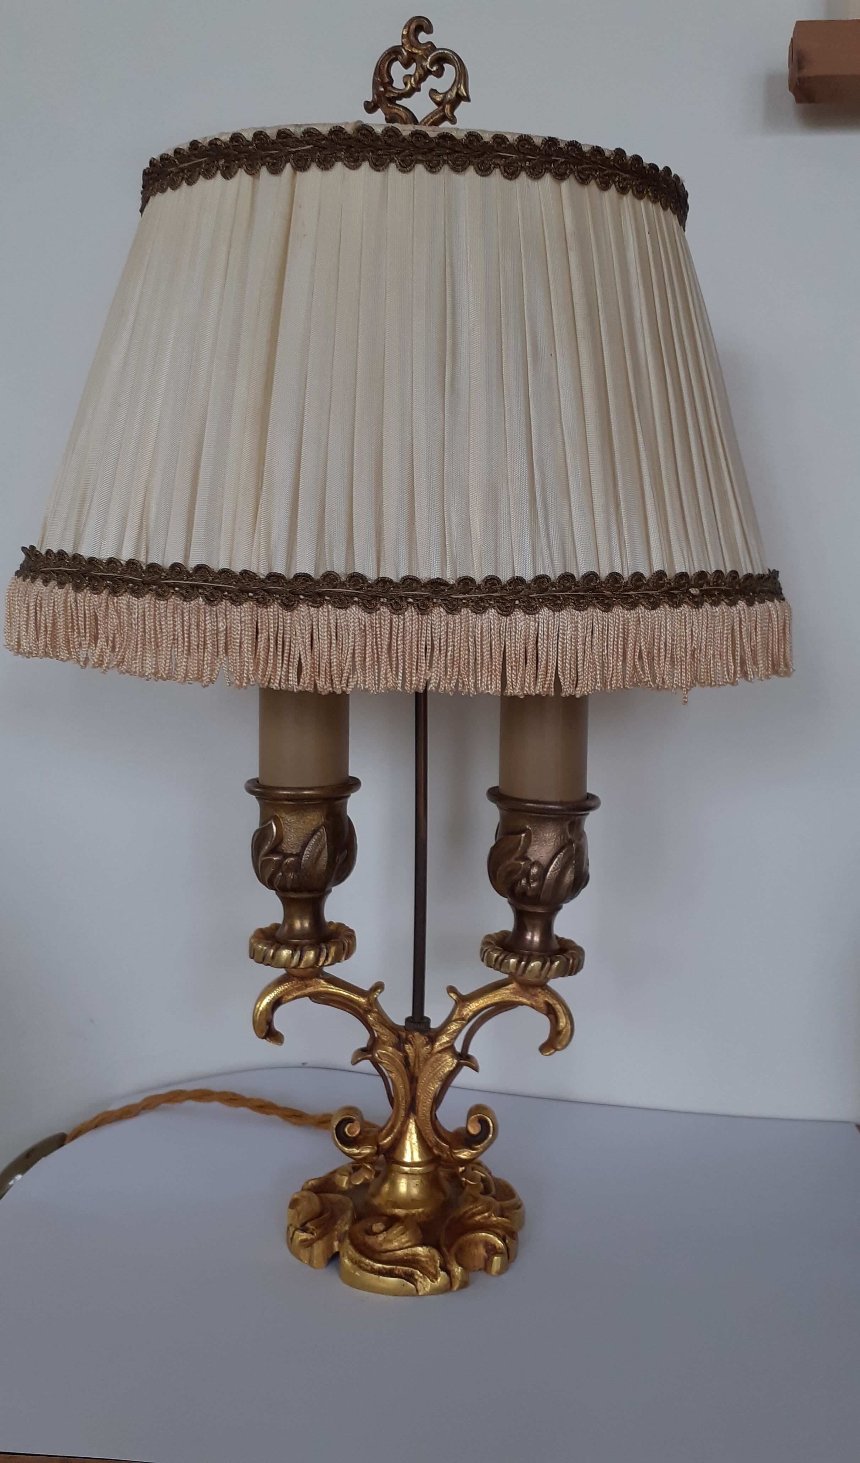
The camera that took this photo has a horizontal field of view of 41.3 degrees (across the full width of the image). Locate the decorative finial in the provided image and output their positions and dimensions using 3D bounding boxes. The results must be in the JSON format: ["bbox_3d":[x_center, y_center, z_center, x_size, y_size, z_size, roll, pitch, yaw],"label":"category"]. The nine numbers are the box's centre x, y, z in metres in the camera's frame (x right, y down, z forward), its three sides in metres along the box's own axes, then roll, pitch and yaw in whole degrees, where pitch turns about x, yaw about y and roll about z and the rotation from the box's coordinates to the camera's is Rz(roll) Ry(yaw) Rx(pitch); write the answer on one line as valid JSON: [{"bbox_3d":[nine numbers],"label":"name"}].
[{"bbox_3d":[-0.005,-0.262,0.462,0.043,0.051,0.013,0,7,-3],"label":"decorative finial"}]

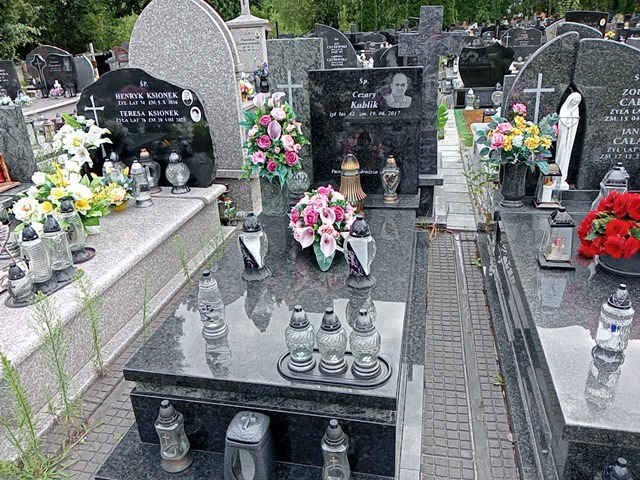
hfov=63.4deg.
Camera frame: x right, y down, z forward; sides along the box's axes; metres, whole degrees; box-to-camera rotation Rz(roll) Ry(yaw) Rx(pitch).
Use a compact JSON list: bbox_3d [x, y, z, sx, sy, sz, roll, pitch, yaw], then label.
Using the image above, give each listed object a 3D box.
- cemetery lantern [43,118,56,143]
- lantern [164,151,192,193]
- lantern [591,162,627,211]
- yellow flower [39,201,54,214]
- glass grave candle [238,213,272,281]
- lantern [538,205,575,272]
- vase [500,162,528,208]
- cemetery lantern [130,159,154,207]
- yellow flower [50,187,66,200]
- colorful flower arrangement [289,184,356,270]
[{"bbox_3d":[-3.380,-1.361,6.425,0.140,0.265,0.140,3,23,12],"label":"cemetery lantern"},{"bbox_3d":[-0.974,-0.461,3.538,0.172,0.275,0.172,2,23,12],"label":"lantern"},{"bbox_3d":[1.709,-0.261,2.992,0.210,0.345,0.210,3,23,12],"label":"lantern"},{"bbox_3d":[-1.444,-0.172,2.733,0.075,0.072,0.060,-7,22,-11],"label":"yellow flower"},{"bbox_3d":[-0.276,0.019,2.186,0.122,0.268,0.112,2,23,12],"label":"glass grave candle"},{"bbox_3d":[1.172,-0.017,2.530,0.155,0.285,0.150,3,23,12],"label":"lantern"},{"bbox_3d":[1.251,-0.355,3.328,0.165,0.260,0.165,3,23,12],"label":"vase"},{"bbox_3d":[-1.321,-0.420,3.818,0.115,0.325,0.115,3,23,12],"label":"cemetery lantern"},{"bbox_3d":[-1.649,-0.293,3.264,0.095,0.090,0.070,3,23,12],"label":"yellow flower"},{"bbox_3d":[0.016,-0.070,2.365,0.305,0.280,0.275,2,23,12],"label":"colorful flower arrangement"}]

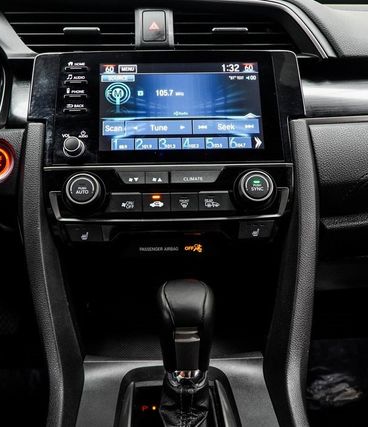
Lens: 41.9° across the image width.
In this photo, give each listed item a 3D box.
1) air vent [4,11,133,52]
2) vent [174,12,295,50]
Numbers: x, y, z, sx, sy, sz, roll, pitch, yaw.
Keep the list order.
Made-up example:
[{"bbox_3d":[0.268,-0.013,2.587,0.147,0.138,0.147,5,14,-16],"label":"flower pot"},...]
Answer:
[{"bbox_3d":[-0.121,-0.190,0.520,0.136,0.045,0.030,-1,-10,-3],"label":"air vent"},{"bbox_3d":[0.054,-0.193,0.529,0.130,0.046,0.030,-1,-10,-3],"label":"vent"}]

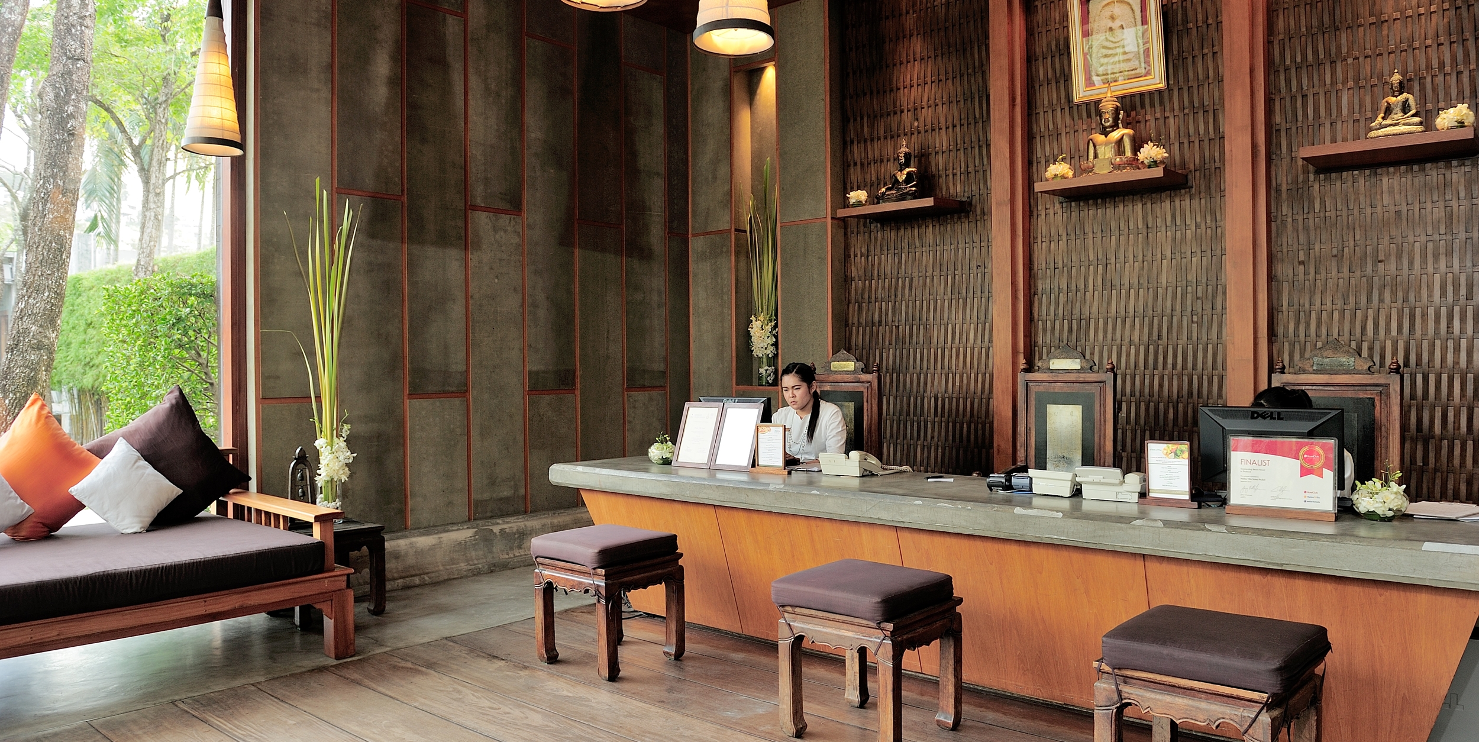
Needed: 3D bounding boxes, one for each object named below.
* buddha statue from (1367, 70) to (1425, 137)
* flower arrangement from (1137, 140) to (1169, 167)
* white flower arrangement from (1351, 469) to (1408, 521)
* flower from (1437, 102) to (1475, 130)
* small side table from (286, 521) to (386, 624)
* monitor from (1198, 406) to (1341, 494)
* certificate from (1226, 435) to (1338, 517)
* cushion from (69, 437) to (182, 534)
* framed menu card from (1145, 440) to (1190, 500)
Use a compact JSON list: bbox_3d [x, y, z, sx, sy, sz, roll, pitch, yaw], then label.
[{"bbox_3d":[2.934,-1.192,4.407,0.220,0.270,0.125,0,1,39],"label":"buddha statue"},{"bbox_3d":[2.121,-1.109,5.052,0.145,0.122,0.145,0,1,39],"label":"flower arrangement"},{"bbox_3d":[2.037,0.381,3.136,0.160,0.150,0.160,0,1,39],"label":"white flower arrangement"},{"bbox_3d":[3.090,-1.096,4.254,0.137,0.105,0.137,0,1,39],"label":"flower"},{"bbox_3d":[-1.995,0.963,4.714,0.417,0.432,0.442,0,1,40],"label":"small side table"},{"bbox_3d":[1.823,0.294,3.362,0.440,0.334,0.170,0,1,37],"label":"monitor"},{"bbox_3d":[1.659,0.326,3.016,0.305,0.246,0.050,0,1,36],"label":"certificate"},{"bbox_3d":[-2.635,0.506,4.247,0.305,0.305,0.120,42,-41,-13],"label":"cushion"},{"bbox_3d":[1.427,0.335,3.275,0.165,0.203,0.045,0,1,33],"label":"framed menu card"}]

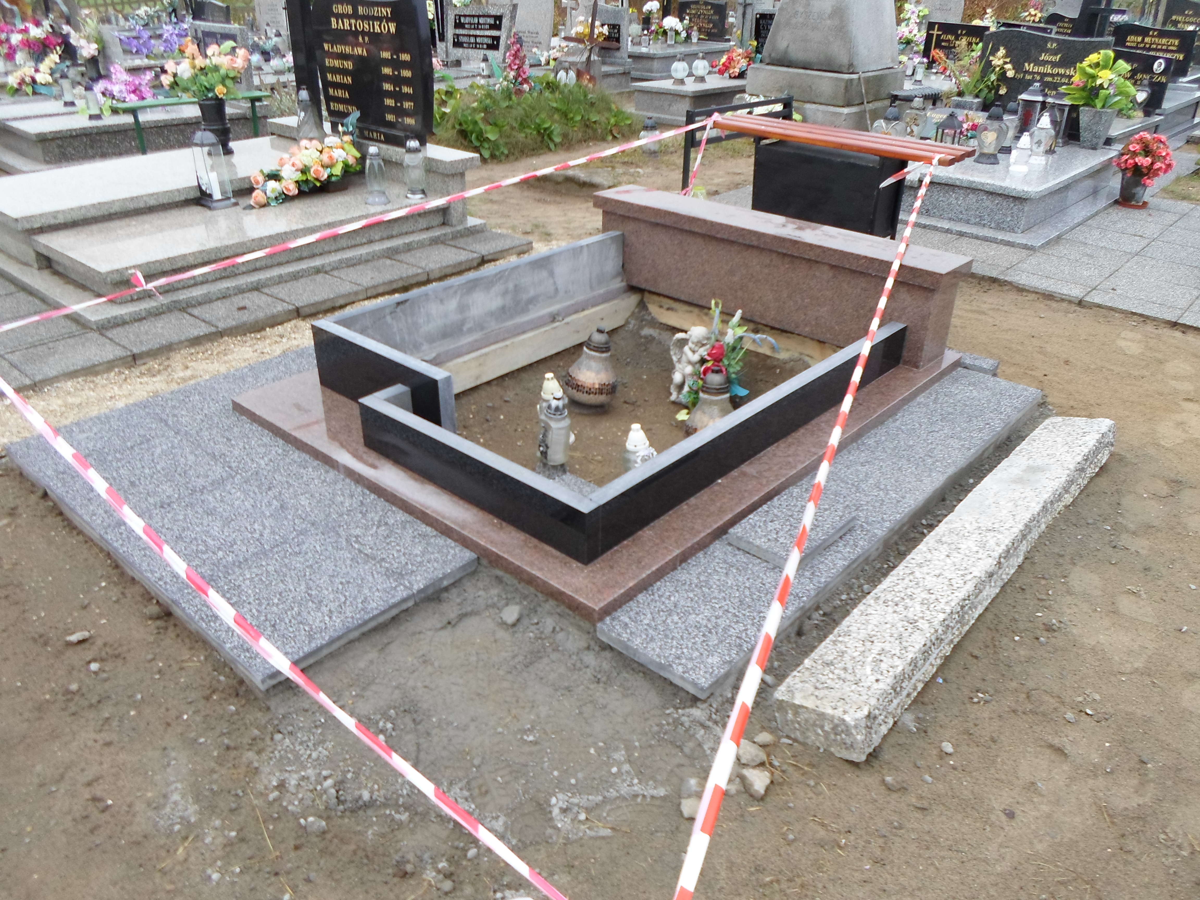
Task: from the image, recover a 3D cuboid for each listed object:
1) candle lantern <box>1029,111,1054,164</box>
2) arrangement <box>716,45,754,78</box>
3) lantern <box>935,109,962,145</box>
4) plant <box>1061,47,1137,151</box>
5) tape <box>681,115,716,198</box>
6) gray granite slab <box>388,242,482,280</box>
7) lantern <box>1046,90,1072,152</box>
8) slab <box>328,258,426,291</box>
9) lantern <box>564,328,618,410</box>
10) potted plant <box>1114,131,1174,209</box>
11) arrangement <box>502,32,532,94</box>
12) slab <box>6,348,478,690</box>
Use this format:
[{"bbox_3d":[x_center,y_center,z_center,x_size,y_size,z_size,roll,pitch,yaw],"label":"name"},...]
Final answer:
[{"bbox_3d":[2.891,-2.051,5.660,0.130,0.300,0.110,23,36,37],"label":"candle lantern"},{"bbox_3d":[1.558,-4.358,9.710,0.450,0.360,0.400,23,36,37],"label":"arrangement"},{"bbox_3d":[2.369,-2.167,5.902,0.138,0.280,0.138,23,36,37],"label":"lantern"},{"bbox_3d":[3.340,-2.367,5.884,0.454,0.619,0.364,15,32,24],"label":"plant"},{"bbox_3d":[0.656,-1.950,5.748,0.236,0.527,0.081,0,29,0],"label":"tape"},{"bbox_3d":[-0.845,-0.959,4.412,0.350,0.050,0.359,24,37,35],"label":"gray granite slab"},{"bbox_3d":[3.269,-2.376,6.185,0.145,0.365,0.145,23,36,37],"label":"lantern"},{"bbox_3d":[-1.081,-0.833,4.181,0.350,0.050,0.347,24,37,35],"label":"slab"},{"bbox_3d":[-0.031,-0.305,3.140,0.195,0.283,0.195,0,28,0],"label":"lantern"},{"bbox_3d":[3.511,-1.818,5.586,0.370,0.440,0.370,24,37,35],"label":"potted plant"},{"bbox_3d":[-0.825,-3.861,8.668,0.297,0.568,0.238,-2,29,-5],"label":"arrangement"},{"bbox_3d":[-0.908,0.065,2.554,1.491,0.042,1.028,24,36,35],"label":"slab"}]

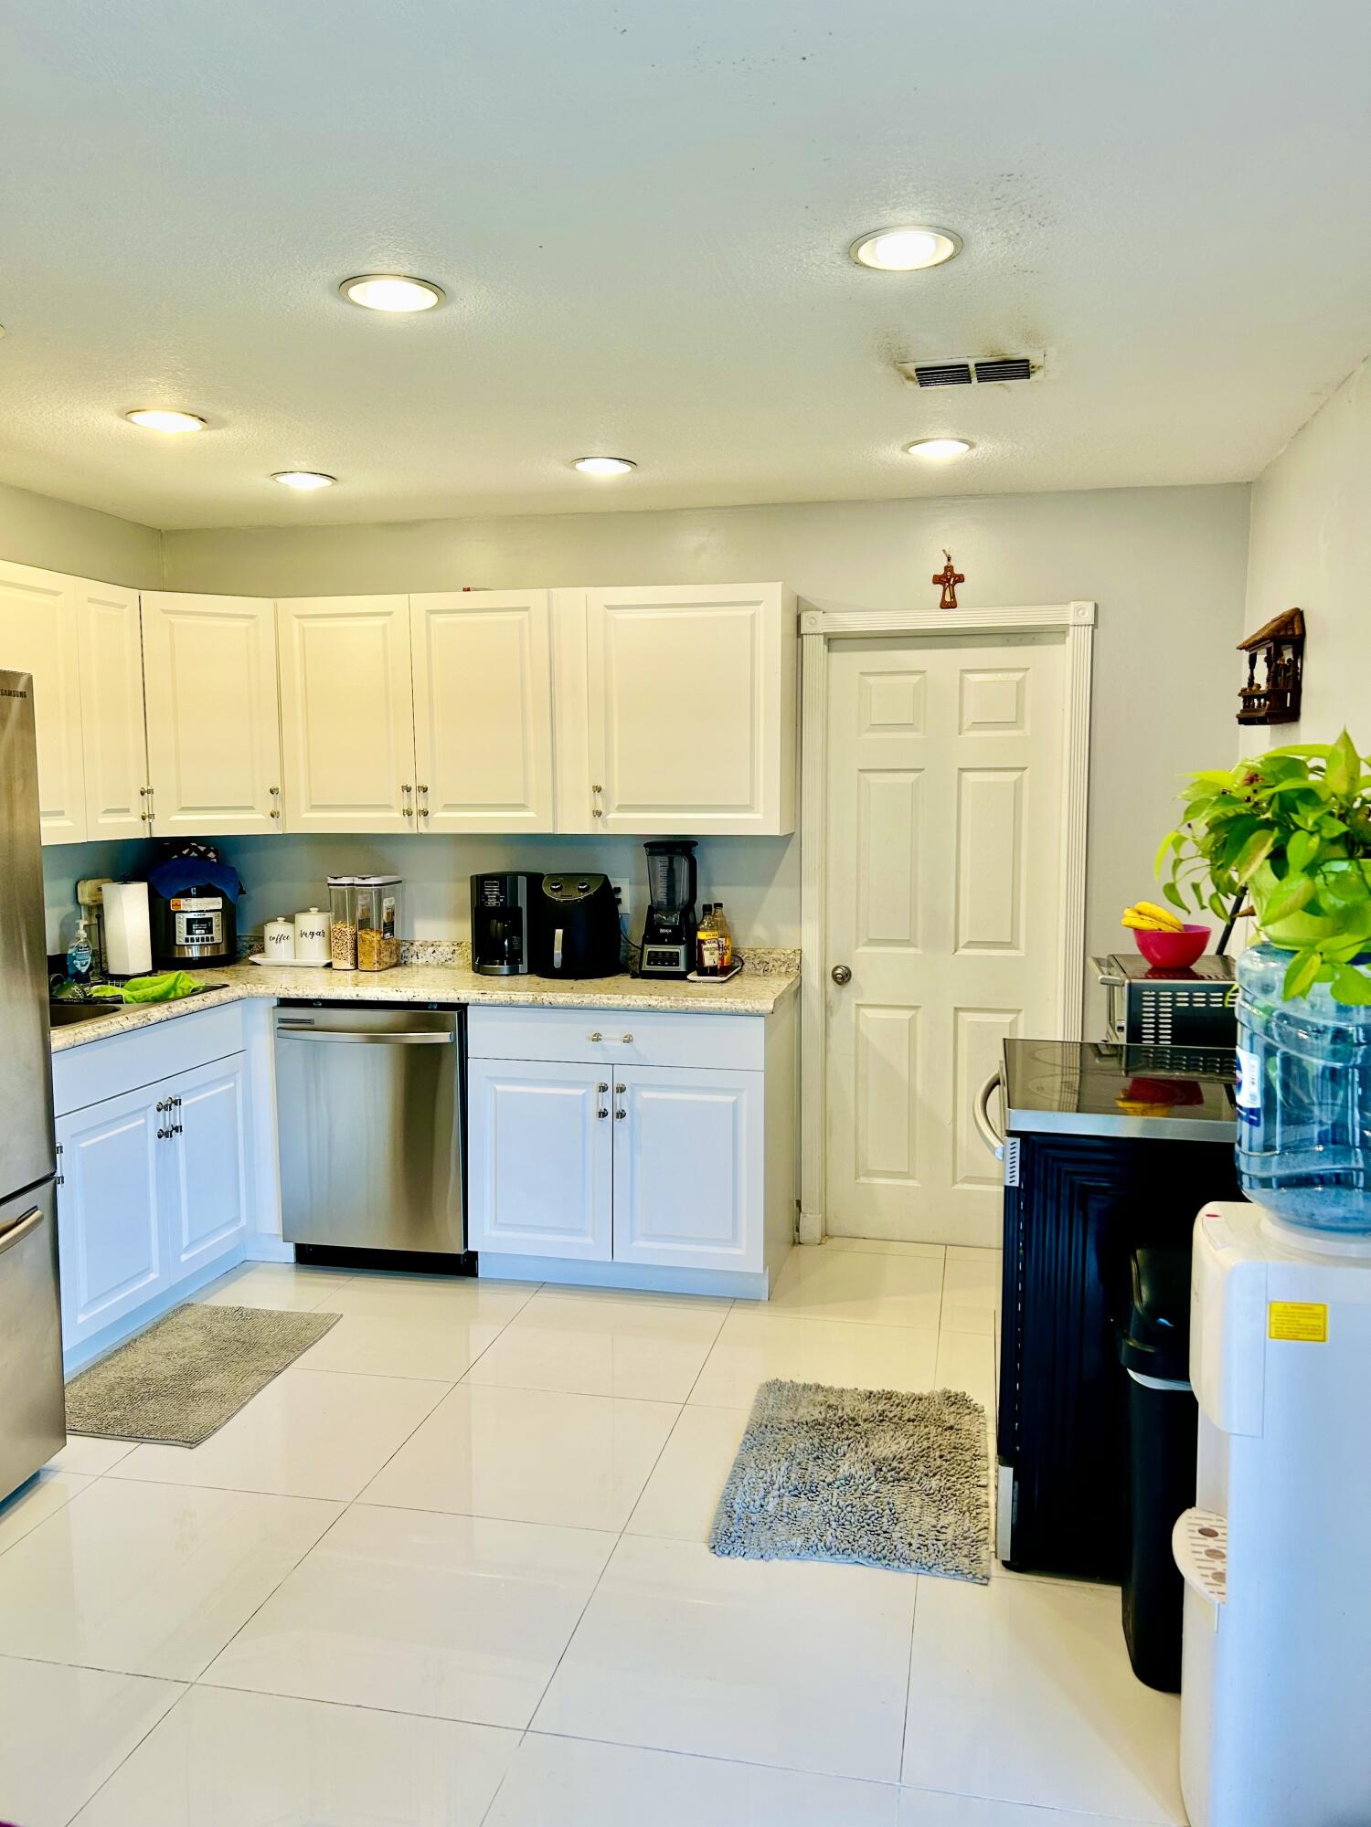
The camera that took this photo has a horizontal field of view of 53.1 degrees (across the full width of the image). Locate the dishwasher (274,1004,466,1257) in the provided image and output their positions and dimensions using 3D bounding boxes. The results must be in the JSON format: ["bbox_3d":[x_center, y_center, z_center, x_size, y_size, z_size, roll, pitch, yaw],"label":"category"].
[{"bbox_3d":[-0.934,0.661,4.568,0.615,0.800,0.590,1,6,12],"label":"dishwasher"}]

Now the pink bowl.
[{"bbox_3d":[1.286,0.094,3.632,0.201,0.107,0.201,1,5,12],"label":"pink bowl"}]

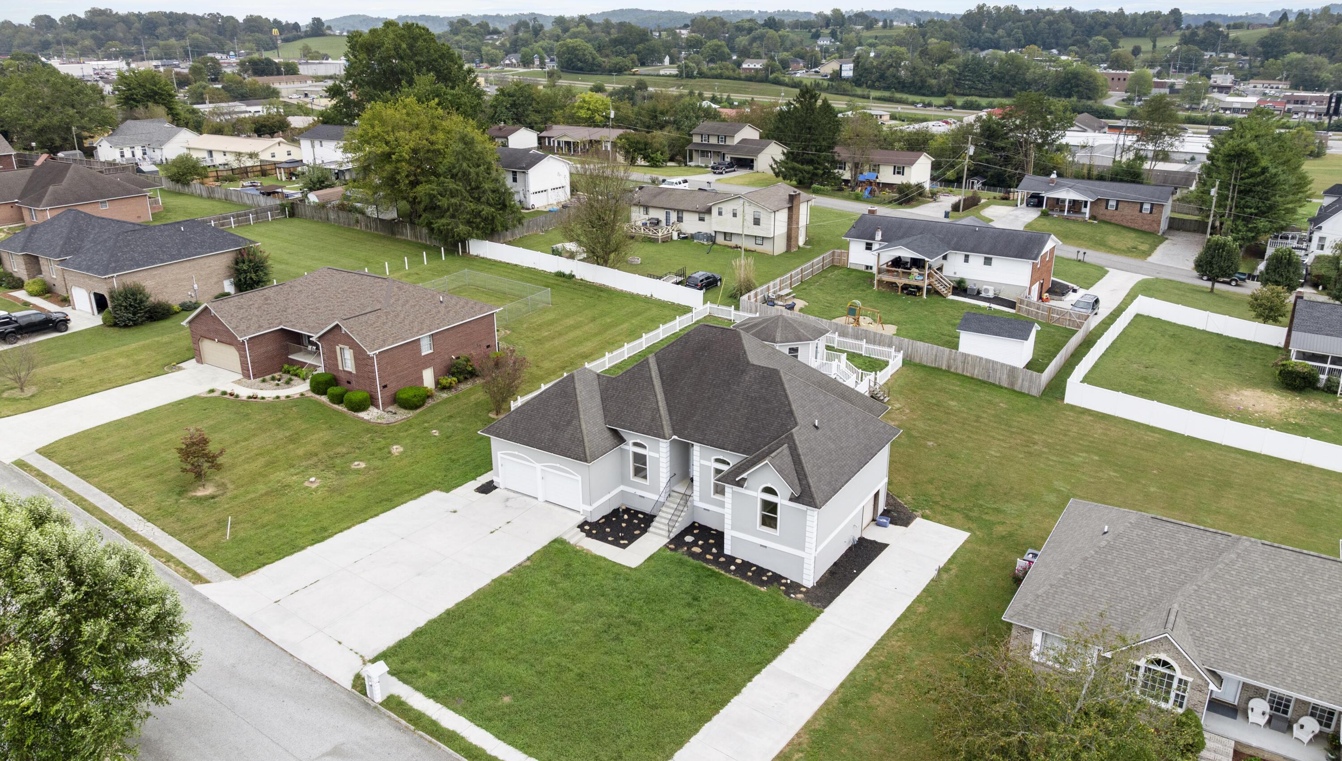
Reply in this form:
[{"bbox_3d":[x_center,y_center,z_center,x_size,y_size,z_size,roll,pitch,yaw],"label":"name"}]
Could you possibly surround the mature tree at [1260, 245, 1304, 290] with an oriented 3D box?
[{"bbox_3d":[64.016,-11.092,97.307,4.600,6.030,4.600,13,24,32],"label":"mature tree"}]

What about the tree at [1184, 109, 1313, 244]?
[{"bbox_3d":[73.815,-26.000,119.498,13.960,16.737,13.960,12,23,29],"label":"tree"}]

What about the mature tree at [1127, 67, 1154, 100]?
[{"bbox_3d":[215.623,-136.492,426.993,11.800,13.770,11.800,9,22,24],"label":"mature tree"}]

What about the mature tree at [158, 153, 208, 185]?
[{"bbox_3d":[-68.769,-29.315,130.848,6.400,5.600,6.400,-1,20,0],"label":"mature tree"}]

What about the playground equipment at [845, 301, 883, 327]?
[{"bbox_3d":[18.250,-6.283,86.624,3.800,2.400,2.200,12,24,31],"label":"playground equipment"}]

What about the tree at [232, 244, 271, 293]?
[{"bbox_3d":[-38.276,-10.159,84.917,3.214,4.346,3.214,-9,22,-23],"label":"tree"}]

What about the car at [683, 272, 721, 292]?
[{"bbox_3d":[3.377,-10.357,95.789,1.950,1.820,5.000,12,24,30],"label":"car"}]

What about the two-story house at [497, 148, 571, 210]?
[{"bbox_3d":[-21.726,-28.933,131.766,13.200,6.590,9.500,13,24,33],"label":"two-story house"}]

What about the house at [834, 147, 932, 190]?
[{"bbox_3d":[33.927,-34.650,153.466,15.800,6.390,9.800,13,24,33],"label":"house"}]

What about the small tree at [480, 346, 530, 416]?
[{"bbox_3d":[-11.435,0.107,63.332,3.400,4.850,3.400,-1,20,0],"label":"small tree"}]

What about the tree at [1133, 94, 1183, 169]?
[{"bbox_3d":[70.556,-32.796,134.697,6.700,16.500,6.700,-1,20,0],"label":"tree"}]

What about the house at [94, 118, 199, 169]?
[{"bbox_3d":[-95.819,-44.638,172.733,15.400,7.400,16.700,12,23,31],"label":"house"}]

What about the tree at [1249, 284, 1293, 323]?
[{"bbox_3d":[57.927,-7.206,90.000,4.100,4.130,4.100,13,24,31],"label":"tree"}]

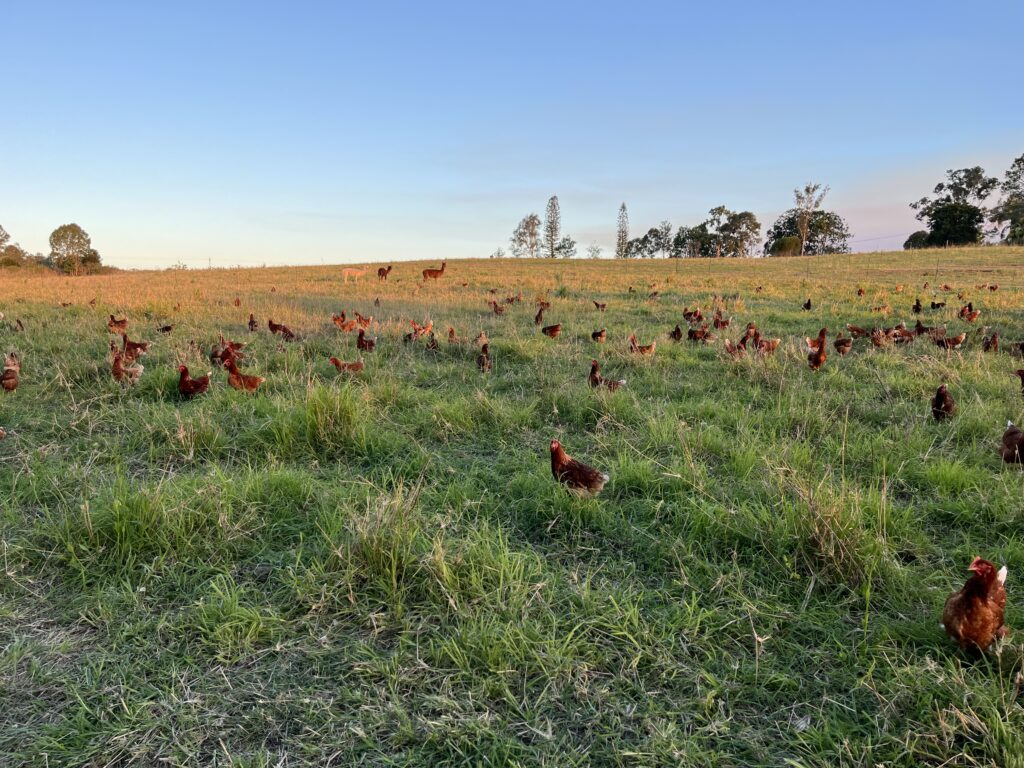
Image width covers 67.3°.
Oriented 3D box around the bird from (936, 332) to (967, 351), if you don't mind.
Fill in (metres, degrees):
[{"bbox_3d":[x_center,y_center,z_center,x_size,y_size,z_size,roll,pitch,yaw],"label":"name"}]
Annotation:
[{"bbox_3d":[6.513,-0.586,11.400,0.400,0.330,0.190,5,10,30],"label":"bird"}]

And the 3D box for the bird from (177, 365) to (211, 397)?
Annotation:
[{"bbox_3d":[-3.644,-0.034,8.800,0.390,0.380,0.190,-2,8,-12],"label":"bird"}]

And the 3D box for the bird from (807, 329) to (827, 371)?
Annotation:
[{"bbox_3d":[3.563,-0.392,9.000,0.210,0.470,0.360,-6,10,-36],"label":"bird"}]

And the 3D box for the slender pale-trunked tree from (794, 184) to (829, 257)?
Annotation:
[{"bbox_3d":[42.836,-23.384,110.000,4.900,10.900,4.700,0,8,0],"label":"slender pale-trunked tree"}]

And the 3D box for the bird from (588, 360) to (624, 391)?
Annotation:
[{"bbox_3d":[1.057,-0.067,8.600,0.410,0.390,0.190,-2,8,-12],"label":"bird"}]

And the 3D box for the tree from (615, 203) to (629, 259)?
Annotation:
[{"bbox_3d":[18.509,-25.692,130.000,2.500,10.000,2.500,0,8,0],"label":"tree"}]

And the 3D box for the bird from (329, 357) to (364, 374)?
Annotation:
[{"bbox_3d":[-2.041,-0.180,9.500,0.420,0.300,0.190,-1,9,-9],"label":"bird"}]

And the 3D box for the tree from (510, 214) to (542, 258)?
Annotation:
[{"bbox_3d":[2.262,-22.858,120.000,5.000,7.200,4.800,0,8,0],"label":"tree"}]

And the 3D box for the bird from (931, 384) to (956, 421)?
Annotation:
[{"bbox_3d":[3.871,0.179,6.900,0.220,0.360,0.380,2,8,14],"label":"bird"}]

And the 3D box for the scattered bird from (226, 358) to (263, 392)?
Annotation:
[{"bbox_3d":[-2.956,-0.072,8.500,0.430,0.410,0.200,-1,8,-9],"label":"scattered bird"}]

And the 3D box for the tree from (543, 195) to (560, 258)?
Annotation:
[{"bbox_3d":[9.851,-38.468,190.000,3.600,15.800,3.600,0,8,0],"label":"tree"}]

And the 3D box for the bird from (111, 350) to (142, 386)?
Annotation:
[{"bbox_3d":[-4.498,-0.182,9.000,0.390,0.410,0.200,-5,10,-30],"label":"bird"}]

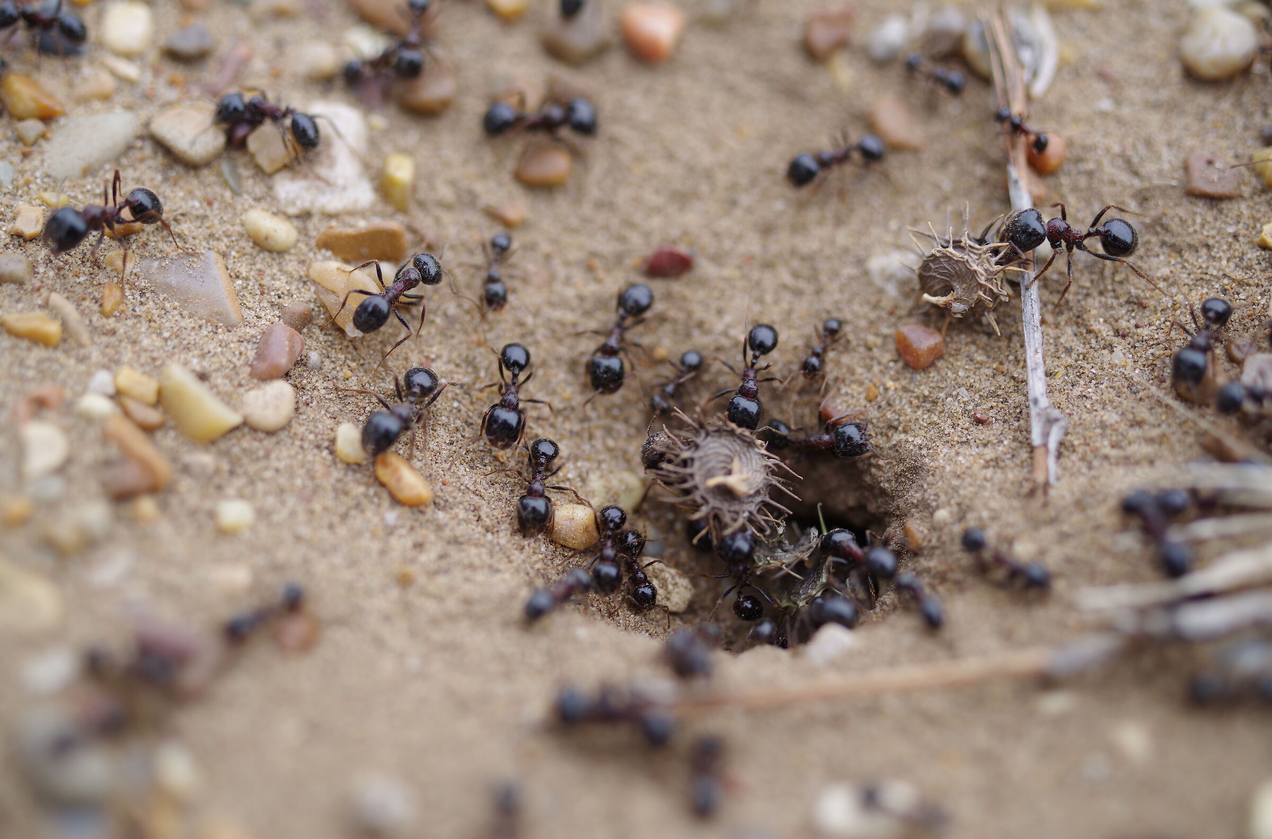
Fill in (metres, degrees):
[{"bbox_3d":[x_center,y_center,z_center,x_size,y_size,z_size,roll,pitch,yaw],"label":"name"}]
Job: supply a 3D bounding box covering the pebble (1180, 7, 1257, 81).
[{"bbox_3d":[0.050,-0.032,0.151,0.006,0.005,0.006,0,48,0],"label":"pebble"}]

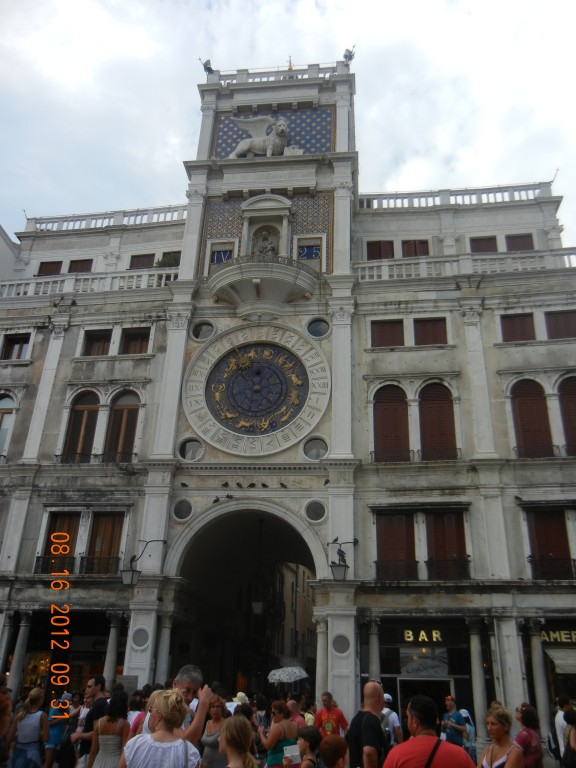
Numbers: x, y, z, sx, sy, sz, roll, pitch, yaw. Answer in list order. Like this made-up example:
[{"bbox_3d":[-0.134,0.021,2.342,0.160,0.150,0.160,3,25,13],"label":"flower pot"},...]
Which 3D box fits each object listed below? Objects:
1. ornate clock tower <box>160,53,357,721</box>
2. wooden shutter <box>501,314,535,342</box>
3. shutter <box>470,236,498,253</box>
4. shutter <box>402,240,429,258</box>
[{"bbox_3d":[-0.524,-0.606,25.069,6.704,25.623,6.000,-2,-25,8],"label":"ornate clock tower"},{"bbox_3d":[7.148,-1.739,20.614,0.988,1.001,0.100,-2,-26,8],"label":"wooden shutter"},{"bbox_3d":[7.182,-5.068,24.347,0.950,0.770,0.100,-2,-25,9],"label":"shutter"},{"bbox_3d":[4.789,-5.005,24.888,0.977,0.898,0.100,-2,-26,8],"label":"shutter"}]

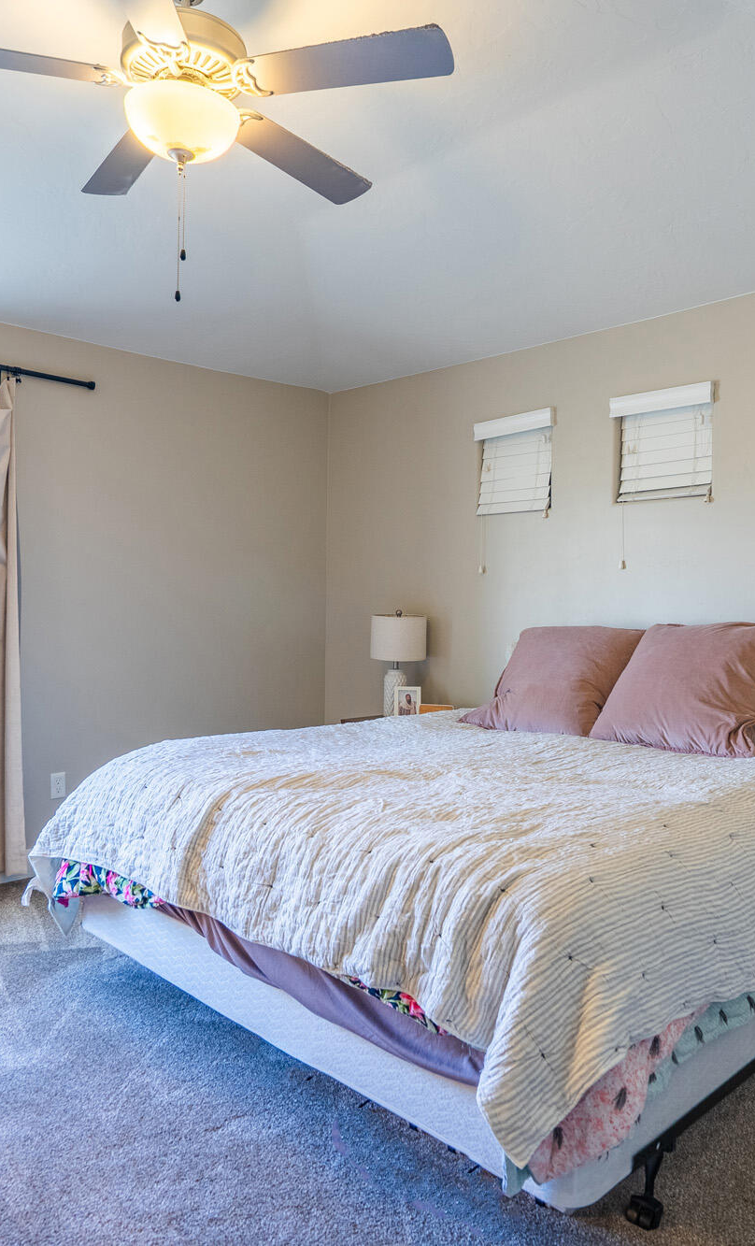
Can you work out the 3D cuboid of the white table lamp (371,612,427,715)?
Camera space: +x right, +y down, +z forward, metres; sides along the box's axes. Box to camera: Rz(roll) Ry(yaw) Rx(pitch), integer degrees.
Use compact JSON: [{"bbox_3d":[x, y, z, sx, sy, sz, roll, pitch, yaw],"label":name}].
[{"bbox_3d":[0.111,0.207,4.250,0.277,0.539,0.277,1,1,0],"label":"white table lamp"}]

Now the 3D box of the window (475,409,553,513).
[{"bbox_3d":[0.664,-0.755,3.960,0.104,0.441,0.453,0,1,-43],"label":"window"}]

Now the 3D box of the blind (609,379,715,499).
[{"bbox_3d":[1.172,-0.730,3.415,0.104,0.429,0.441,0,1,-43],"label":"blind"}]

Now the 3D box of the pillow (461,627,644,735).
[{"bbox_3d":[0.729,0.210,3.370,0.625,0.527,0.172,1,-38,47],"label":"pillow"}]

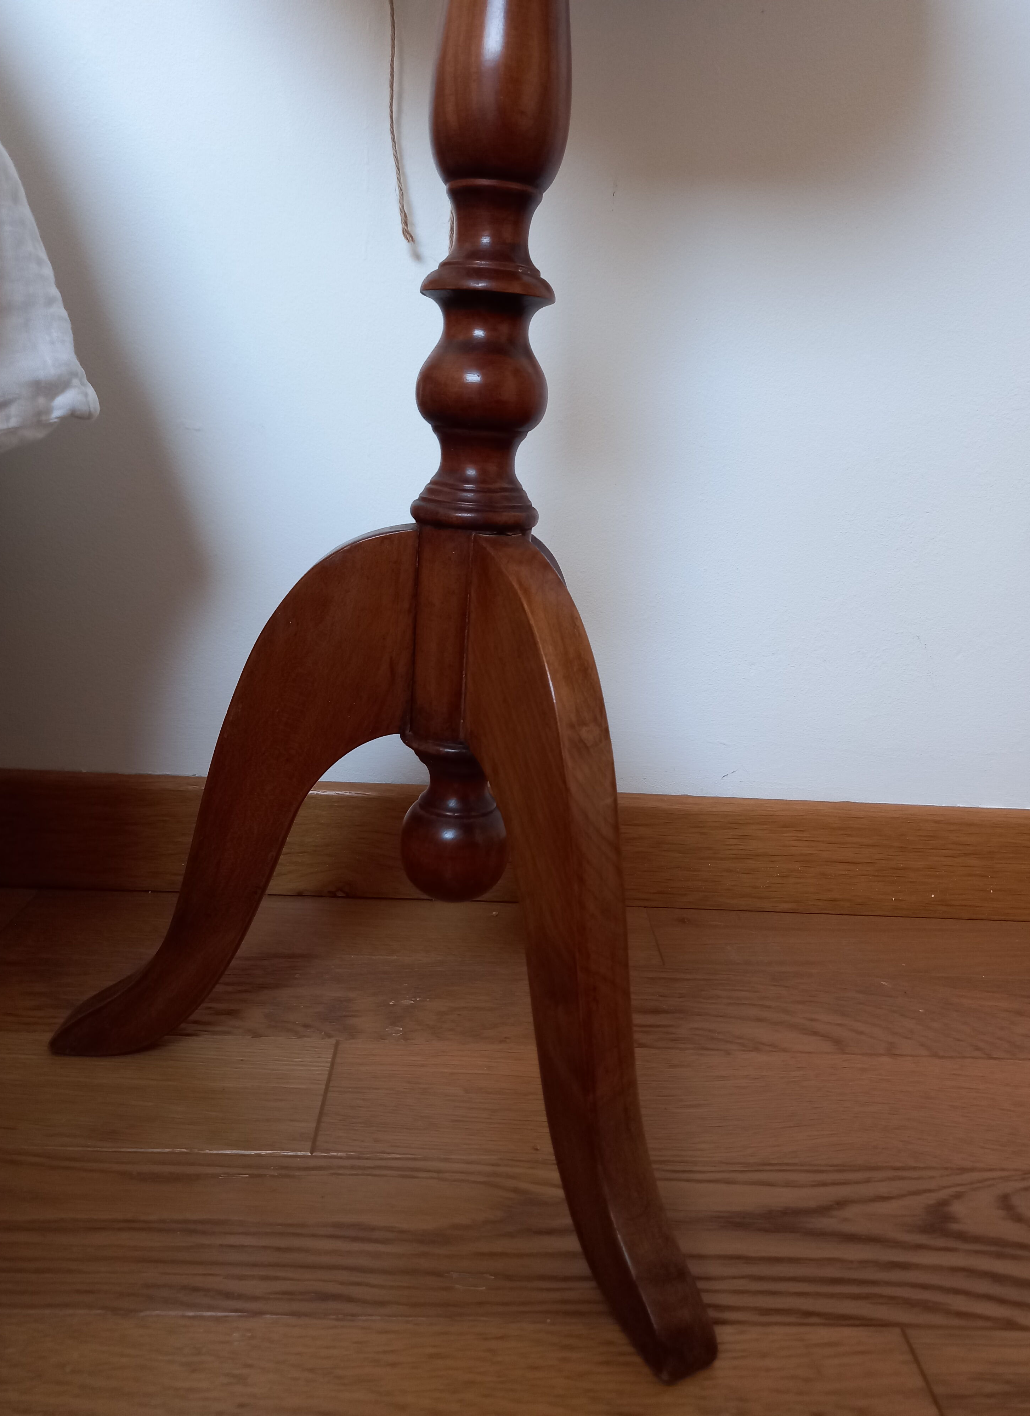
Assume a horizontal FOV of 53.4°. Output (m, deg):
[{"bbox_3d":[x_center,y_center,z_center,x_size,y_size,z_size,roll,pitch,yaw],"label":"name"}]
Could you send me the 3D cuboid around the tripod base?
[{"bbox_3d":[-0.075,0.053,0.498,0.318,0.286,0.367,2,17,-2],"label":"tripod base"}]

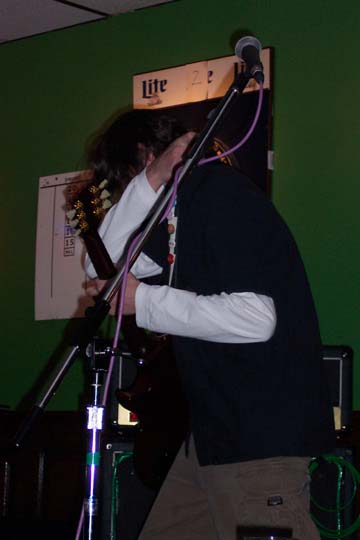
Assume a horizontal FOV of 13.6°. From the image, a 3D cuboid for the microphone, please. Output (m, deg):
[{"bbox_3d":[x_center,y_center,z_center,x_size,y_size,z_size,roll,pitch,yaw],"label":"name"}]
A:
[{"bbox_3d":[0.139,-0.400,2.890,0.052,0.052,0.185,0,25,-5],"label":"microphone"}]

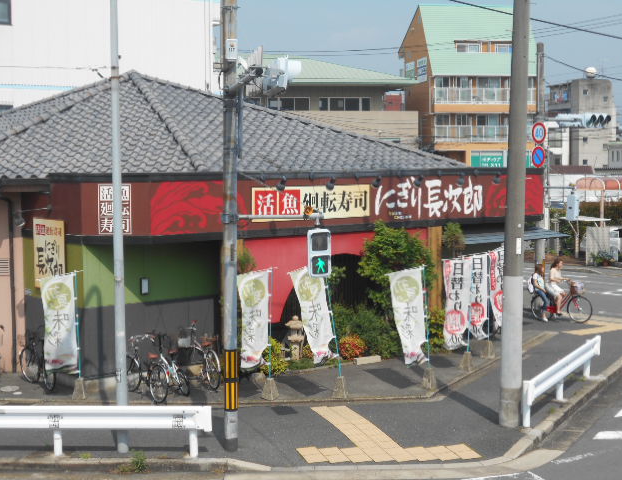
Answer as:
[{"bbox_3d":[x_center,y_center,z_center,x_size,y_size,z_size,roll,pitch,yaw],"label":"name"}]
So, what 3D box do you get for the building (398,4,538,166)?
[{"bbox_3d":[12.487,-11.259,86.189,8.000,14.700,13.000,-1,6,-6],"label":"building"}]

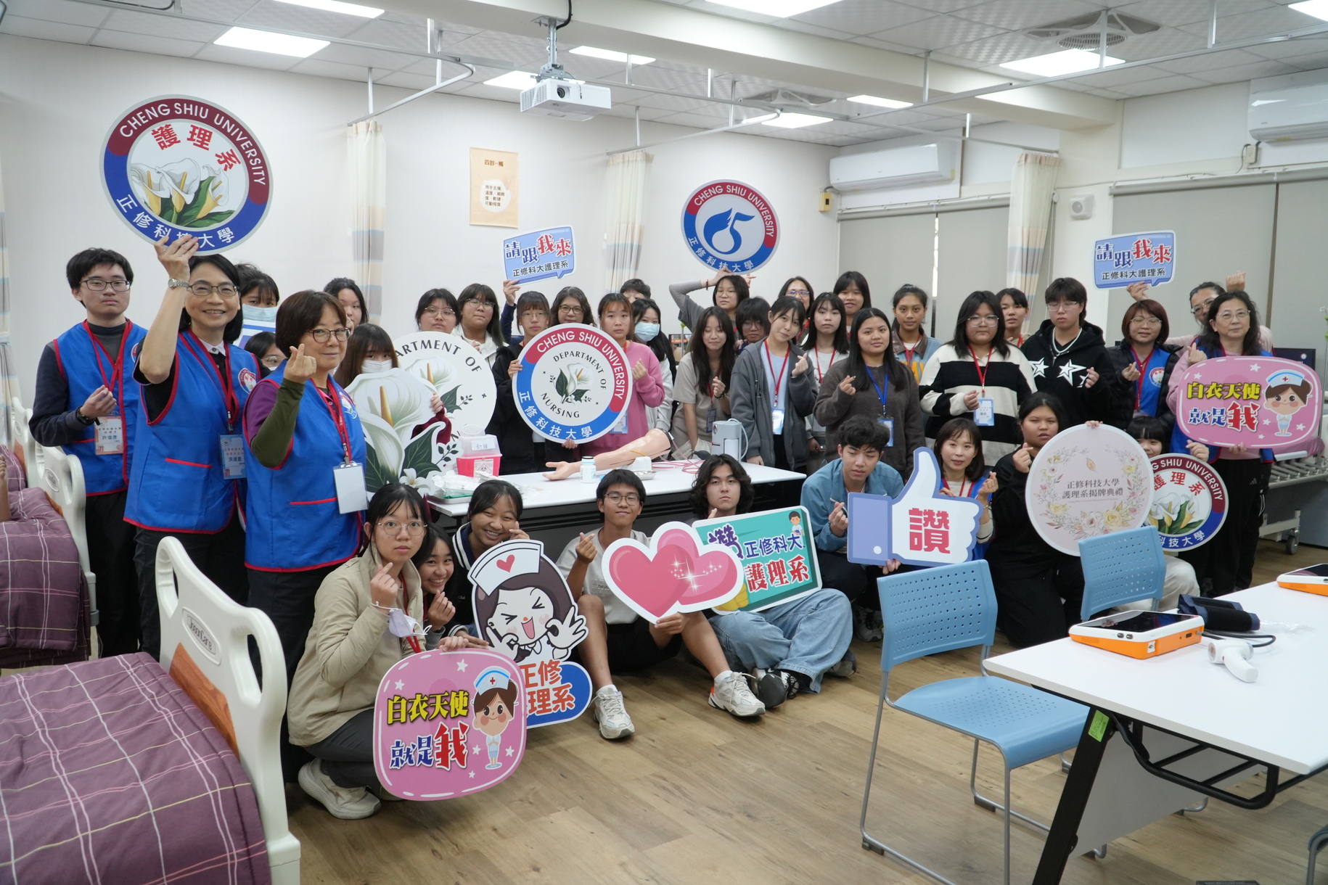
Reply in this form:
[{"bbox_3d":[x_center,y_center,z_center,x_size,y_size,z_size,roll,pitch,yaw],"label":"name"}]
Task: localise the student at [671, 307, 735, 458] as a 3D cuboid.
[{"bbox_3d":[0.218,0.031,5.443,0.440,1.530,0.360,-2,9,-12],"label":"student"}]

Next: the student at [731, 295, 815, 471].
[{"bbox_3d":[0.544,0.050,4.950,0.470,1.543,0.340,1,7,3],"label":"student"}]

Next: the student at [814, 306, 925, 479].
[{"bbox_3d":[1.061,0.072,5.139,0.540,1.530,0.360,-1,8,-3],"label":"student"}]

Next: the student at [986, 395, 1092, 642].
[{"bbox_3d":[1.787,0.332,4.715,0.540,1.130,0.620,2,9,12],"label":"student"}]

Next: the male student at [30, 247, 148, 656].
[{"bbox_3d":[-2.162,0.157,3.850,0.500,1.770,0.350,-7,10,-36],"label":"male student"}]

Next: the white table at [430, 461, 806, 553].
[{"bbox_3d":[-0.254,0.538,4.729,1.740,0.740,0.736,-5,10,-28],"label":"white table"}]

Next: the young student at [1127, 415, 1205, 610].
[{"bbox_3d":[2.333,0.376,4.680,0.480,0.996,0.600,3,8,20],"label":"young student"}]

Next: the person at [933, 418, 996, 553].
[{"bbox_3d":[1.392,0.378,4.680,0.480,0.973,0.580,2,7,14],"label":"person"}]

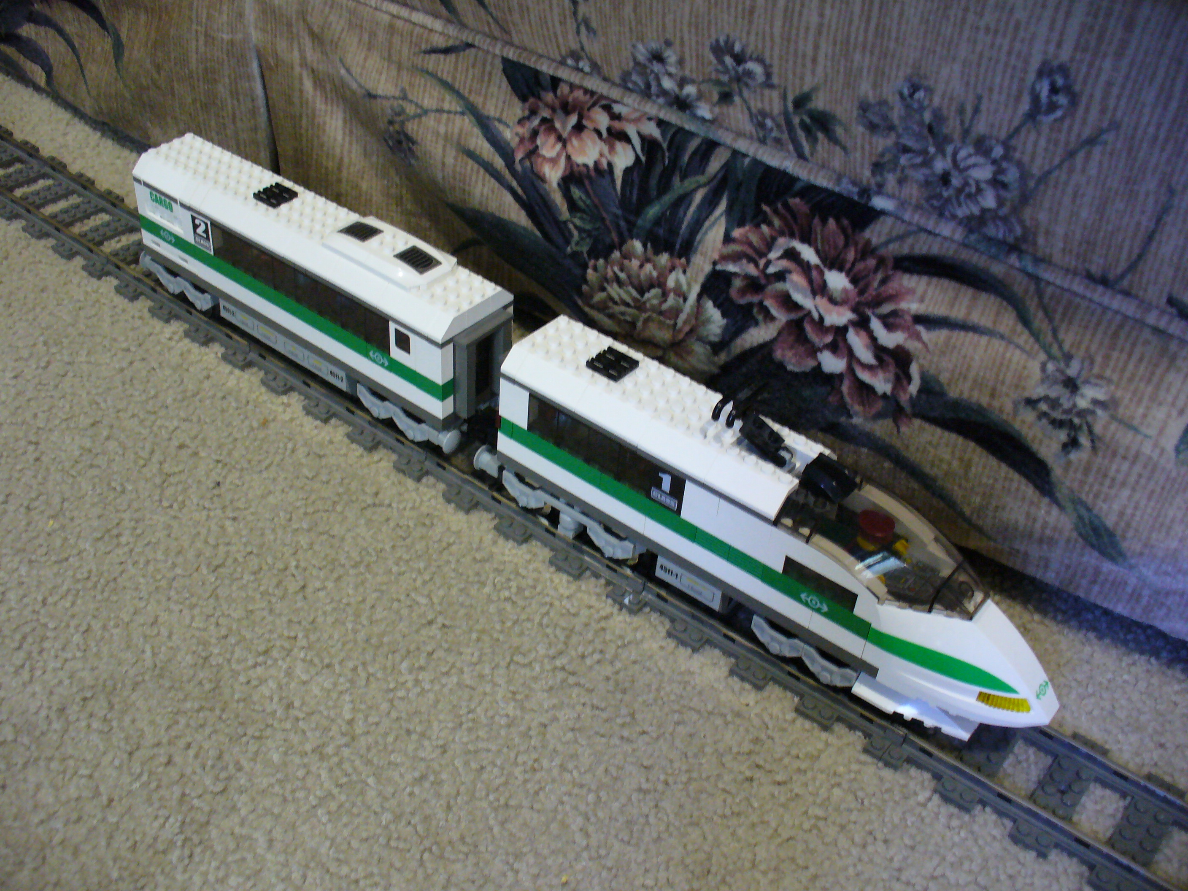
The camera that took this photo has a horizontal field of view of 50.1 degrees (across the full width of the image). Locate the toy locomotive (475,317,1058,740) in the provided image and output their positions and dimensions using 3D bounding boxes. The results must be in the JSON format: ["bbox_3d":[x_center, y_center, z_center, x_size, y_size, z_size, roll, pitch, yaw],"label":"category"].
[{"bbox_3d":[0.066,0.025,0.509,0.273,0.101,0.050,29,46,26],"label":"toy locomotive"}]

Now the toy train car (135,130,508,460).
[{"bbox_3d":[-0.142,-0.084,0.637,0.245,0.088,0.049,29,46,27],"label":"toy train car"}]

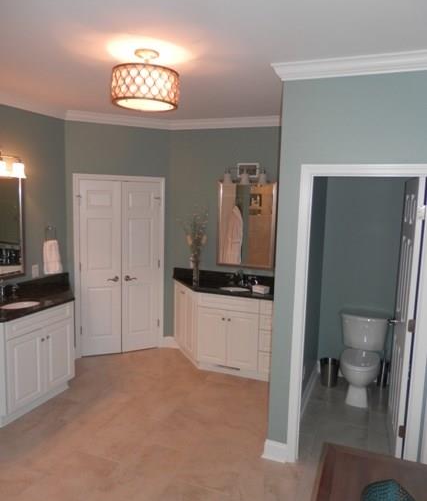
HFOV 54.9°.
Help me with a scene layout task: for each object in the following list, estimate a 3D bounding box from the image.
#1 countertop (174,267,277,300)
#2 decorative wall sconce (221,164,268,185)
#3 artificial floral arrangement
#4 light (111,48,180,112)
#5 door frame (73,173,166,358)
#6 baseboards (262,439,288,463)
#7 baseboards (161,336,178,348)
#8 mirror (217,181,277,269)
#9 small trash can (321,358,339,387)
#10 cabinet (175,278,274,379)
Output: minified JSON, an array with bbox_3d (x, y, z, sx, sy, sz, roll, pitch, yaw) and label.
[{"bbox_3d":[0.154,0.373,4.511,1.530,0.135,0.520,4,8,21],"label":"countertop"},{"bbox_3d":[0.338,-0.836,4.490,0.540,0.210,0.160,4,8,21],"label":"decorative wall sconce"},{"bbox_3d":[-0.218,-0.038,4.509,0.280,0.840,0.260,1,7,0],"label":"artificial floral arrangement"},{"bbox_3d":[-0.412,-1.053,2.531,0.410,0.305,0.410,1,7,0],"label":"light"},{"bbox_3d":[-1.068,0.207,4.812,0.980,2.060,0.070,-2,8,-24],"label":"door frame"},{"bbox_3d":[0.455,1.448,2.979,0.170,0.145,0.025,4,8,21],"label":"baseboards"},{"bbox_3d":[-0.531,1.154,5.127,0.190,0.140,0.040,2,7,1],"label":"baseboards"},{"bbox_3d":[0.364,-0.281,4.611,0.670,0.955,0.040,4,8,21],"label":"mirror"},{"bbox_3d":[1.204,1.253,4.244,0.170,0.250,0.170,4,8,21],"label":"small trash can"},{"bbox_3d":[0.168,0.870,4.593,1.500,0.870,0.470,4,8,21],"label":"cabinet"}]

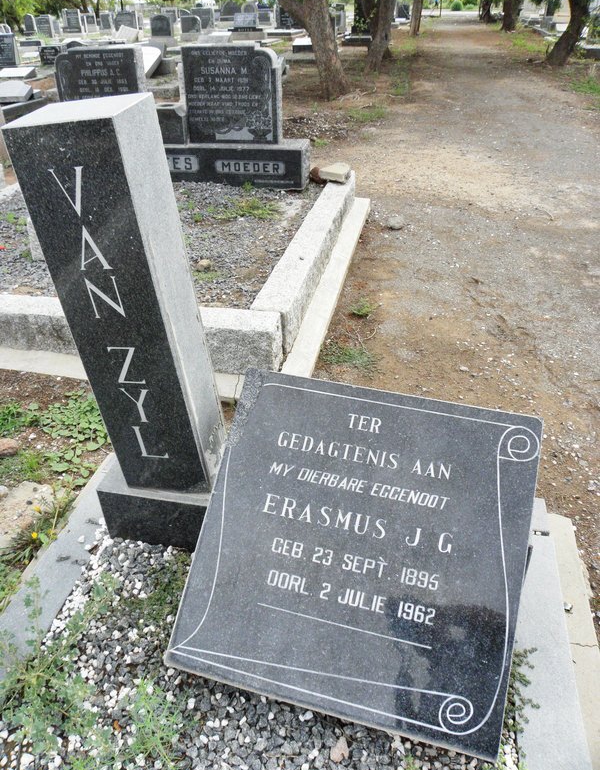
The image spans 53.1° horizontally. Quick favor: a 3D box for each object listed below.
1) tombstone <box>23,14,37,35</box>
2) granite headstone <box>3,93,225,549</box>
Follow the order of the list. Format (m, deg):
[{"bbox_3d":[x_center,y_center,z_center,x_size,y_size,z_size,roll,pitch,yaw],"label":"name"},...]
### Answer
[{"bbox_3d":[-9.676,-12.897,21.500,0.320,0.670,0.150,6,33,9],"label":"tombstone"},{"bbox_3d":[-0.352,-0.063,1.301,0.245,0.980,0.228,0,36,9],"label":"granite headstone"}]

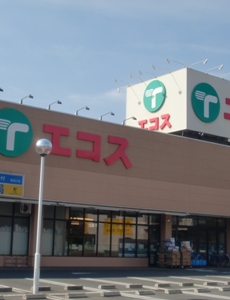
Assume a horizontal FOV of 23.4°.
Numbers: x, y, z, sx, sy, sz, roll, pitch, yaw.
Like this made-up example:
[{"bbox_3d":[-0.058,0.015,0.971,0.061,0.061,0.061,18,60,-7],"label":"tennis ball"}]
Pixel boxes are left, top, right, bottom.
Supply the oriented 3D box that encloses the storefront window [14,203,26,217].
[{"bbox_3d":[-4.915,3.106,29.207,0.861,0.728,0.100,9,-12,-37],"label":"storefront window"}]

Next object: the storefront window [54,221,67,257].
[{"bbox_3d":[-2.947,4.830,30.514,0.980,1.984,0.100,9,-12,-37],"label":"storefront window"}]

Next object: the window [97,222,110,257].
[{"bbox_3d":[-0.640,5.207,32.271,0.957,1.955,0.100,9,-12,-37],"label":"window"}]

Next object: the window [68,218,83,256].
[{"bbox_3d":[-2.198,5.039,31.649,0.916,1.979,0.100,9,-13,-37],"label":"window"}]

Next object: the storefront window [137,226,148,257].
[{"bbox_3d":[1.681,5.567,34.042,0.959,1.983,0.100,9,-12,-37],"label":"storefront window"}]

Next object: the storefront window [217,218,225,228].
[{"bbox_3d":[7.659,5.284,39.882,0.852,0.714,0.100,10,-13,-37],"label":"storefront window"}]

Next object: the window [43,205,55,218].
[{"bbox_3d":[-3.690,3.467,31.271,0.783,0.784,0.100,10,-13,-37],"label":"window"}]

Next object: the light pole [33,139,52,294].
[{"bbox_3d":[-2.152,1.859,16.021,0.489,4.427,0.489,10,-13,-37],"label":"light pole"}]

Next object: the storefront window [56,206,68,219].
[{"bbox_3d":[-2.972,3.540,31.261,0.872,0.708,0.100,9,-13,-37],"label":"storefront window"}]

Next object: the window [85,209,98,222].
[{"bbox_3d":[-1.373,3.734,31.898,0.954,0.759,0.100,9,-12,-37],"label":"window"}]

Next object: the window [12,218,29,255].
[{"bbox_3d":[-4.999,4.568,29.480,0.874,1.961,0.100,9,-13,-37],"label":"window"}]

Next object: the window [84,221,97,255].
[{"bbox_3d":[-1.417,5.168,32.254,0.914,1.974,0.100,9,-13,-37],"label":"window"}]

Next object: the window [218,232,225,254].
[{"bbox_3d":[7.610,6.605,39.628,0.847,1.693,0.100,10,-13,-37],"label":"window"}]

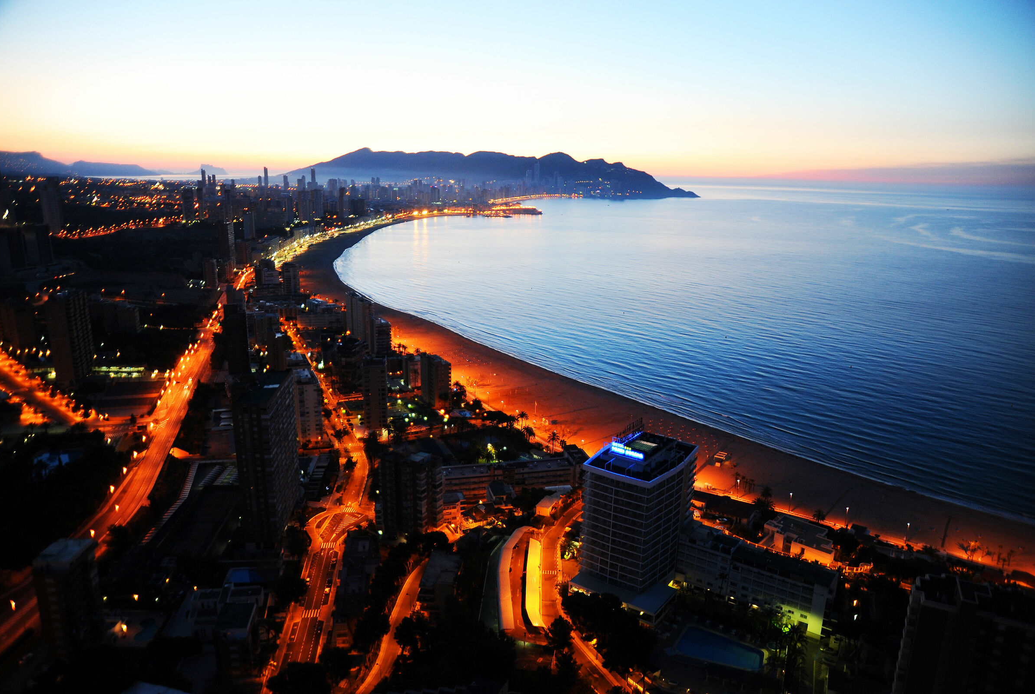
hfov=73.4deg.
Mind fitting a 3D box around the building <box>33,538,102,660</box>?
[{"bbox_3d":[-132.890,74.750,206.790,9.200,30.950,12.640,2,14,4],"label":"building"}]

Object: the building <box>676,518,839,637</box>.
[{"bbox_3d":[84.510,82.540,249.380,52.460,16.800,17.370,11,18,36],"label":"building"}]

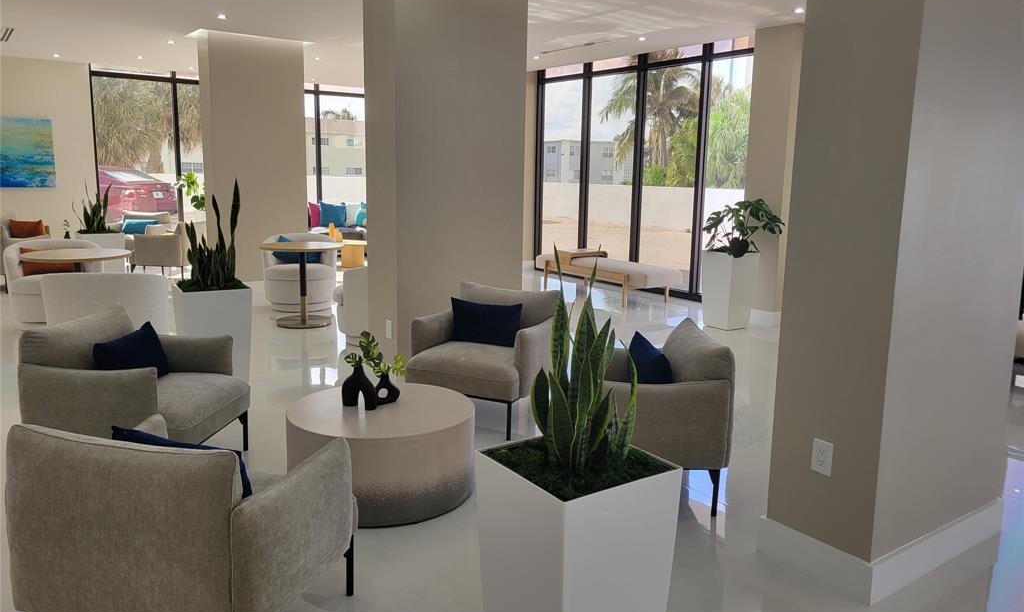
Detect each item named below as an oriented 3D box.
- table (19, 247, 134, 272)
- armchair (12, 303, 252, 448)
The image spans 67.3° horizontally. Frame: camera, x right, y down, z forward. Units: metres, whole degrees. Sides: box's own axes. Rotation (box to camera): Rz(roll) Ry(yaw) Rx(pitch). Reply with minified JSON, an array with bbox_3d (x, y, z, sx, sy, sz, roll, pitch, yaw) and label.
[{"bbox_3d":[-3.490,-0.049,6.220,0.775,0.740,0.775,-6,12,-36],"label":"table"},{"bbox_3d":[-1.735,0.426,3.643,0.720,0.750,0.725,2,10,6],"label":"armchair"}]

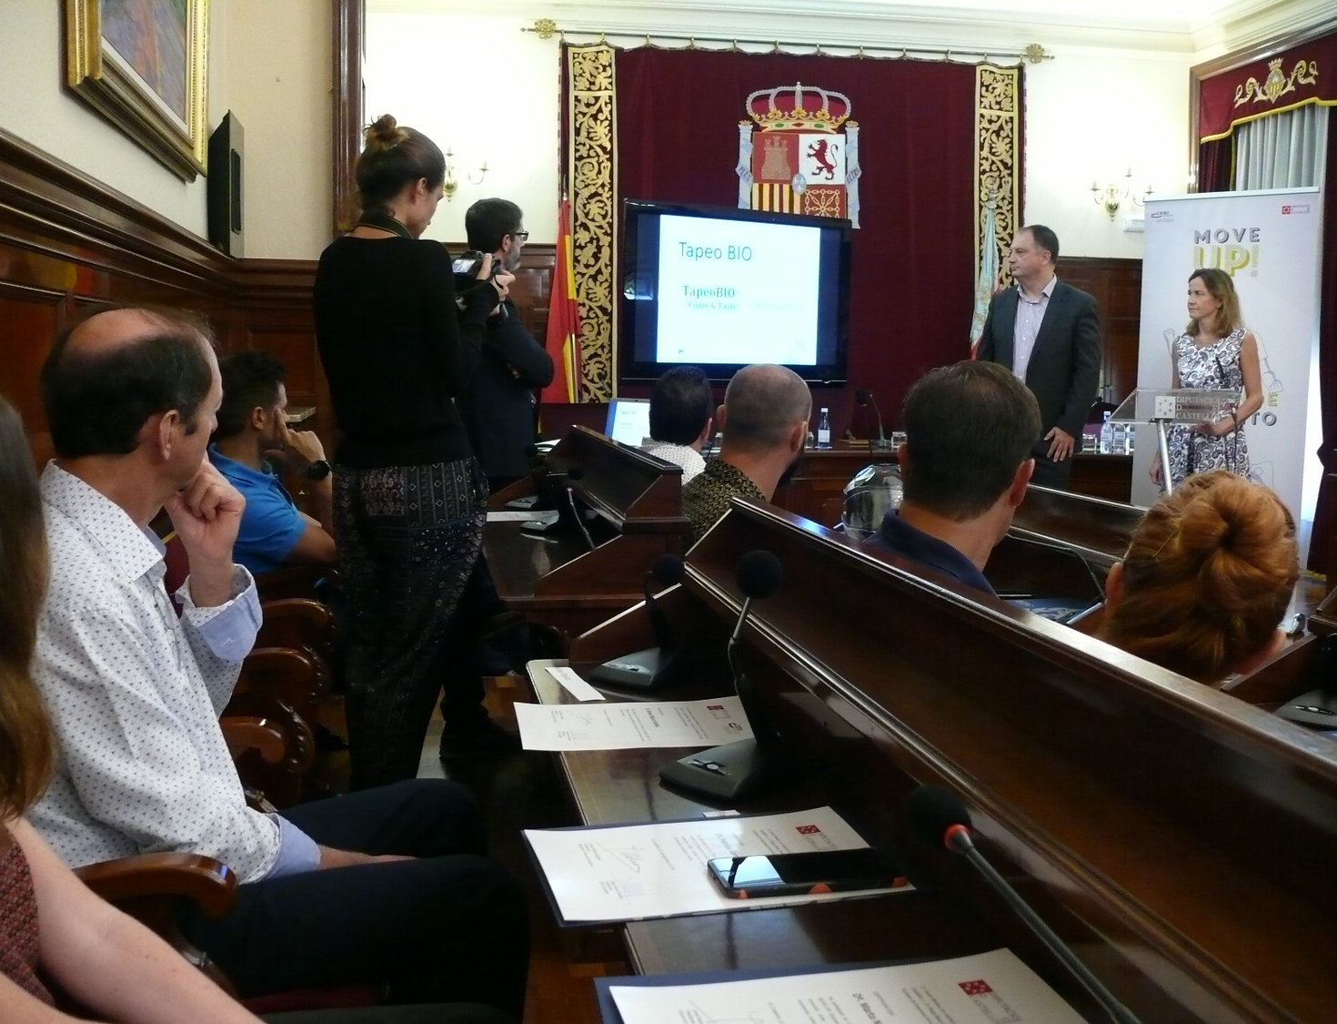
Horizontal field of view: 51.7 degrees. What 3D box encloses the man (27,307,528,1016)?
[{"bbox_3d":[-0.495,0.381,1.780,0.680,1.270,0.520,-1,6,-19],"label":"man"}]

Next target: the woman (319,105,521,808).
[{"bbox_3d":[-0.496,0.060,2.858,0.430,1.690,0.500,4,7,32],"label":"woman"}]

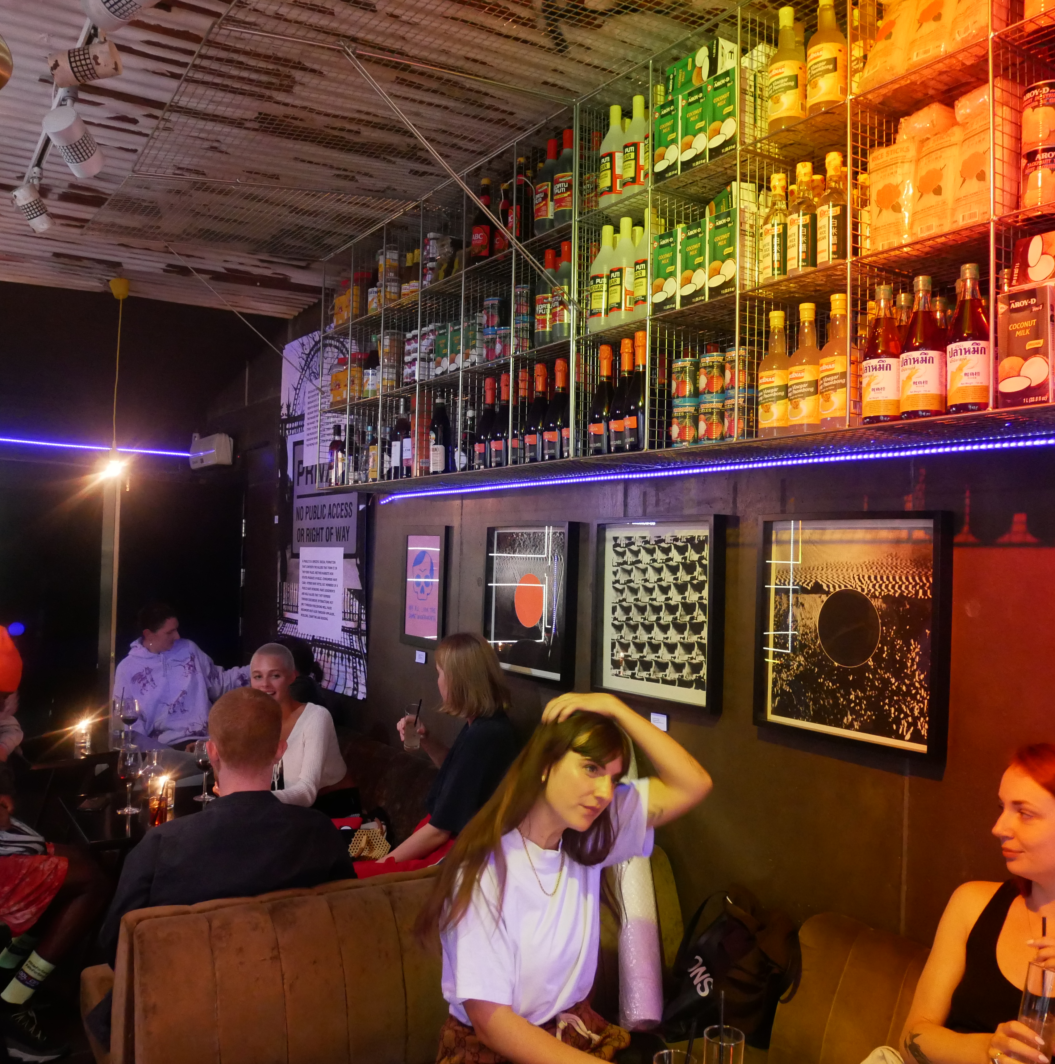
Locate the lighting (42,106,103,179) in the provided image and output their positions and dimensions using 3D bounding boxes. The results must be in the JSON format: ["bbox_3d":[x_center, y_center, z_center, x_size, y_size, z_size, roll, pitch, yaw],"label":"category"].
[{"bbox_3d":[-1.269,-1.093,2.766,0.093,0.098,0.165,1,-29,11],"label":"lighting"}]

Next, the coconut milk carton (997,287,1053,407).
[{"bbox_3d":[0.881,-0.315,1.708,0.060,0.199,0.089,2,-2,-35],"label":"coconut milk carton"}]

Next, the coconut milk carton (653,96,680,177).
[{"bbox_3d":[0.368,-0.961,2.435,0.060,0.196,0.089,2,-1,-34],"label":"coconut milk carton"}]

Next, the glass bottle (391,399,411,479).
[{"bbox_3d":[-0.469,-0.341,3.667,0.077,0.310,0.077,1,-1,0],"label":"glass bottle"}]

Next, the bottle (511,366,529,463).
[{"bbox_3d":[-0.014,-0.346,3.007,0.088,0.302,0.088,1,-1,0],"label":"bottle"}]

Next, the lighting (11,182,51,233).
[{"bbox_3d":[-1.627,-1.059,3.216,0.075,0.139,0.075,1,41,14],"label":"lighting"}]

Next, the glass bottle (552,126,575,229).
[{"bbox_3d":[0.120,-1.022,2.877,0.085,0.306,0.085,1,-1,0],"label":"glass bottle"}]

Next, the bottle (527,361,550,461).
[{"bbox_3d":[0.041,-0.352,2.942,0.087,0.306,0.087,1,-1,0],"label":"bottle"}]

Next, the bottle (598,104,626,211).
[{"bbox_3d":[0.242,-1.023,2.703,0.085,0.303,0.085,1,-1,0],"label":"bottle"}]

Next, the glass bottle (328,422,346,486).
[{"bbox_3d":[-0.806,-0.318,4.178,0.069,0.268,0.069,2,-2,-35],"label":"glass bottle"}]

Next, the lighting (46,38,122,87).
[{"bbox_3d":[-1.035,-1.096,2.304,0.142,0.074,0.074,-14,0,-5],"label":"lighting"}]

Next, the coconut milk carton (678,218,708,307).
[{"bbox_3d":[0.427,-0.643,2.383,0.060,0.199,0.089,2,-2,-35],"label":"coconut milk carton"}]

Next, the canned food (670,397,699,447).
[{"bbox_3d":[0.403,-0.258,2.428,0.087,0.112,0.087,2,-2,-34],"label":"canned food"}]

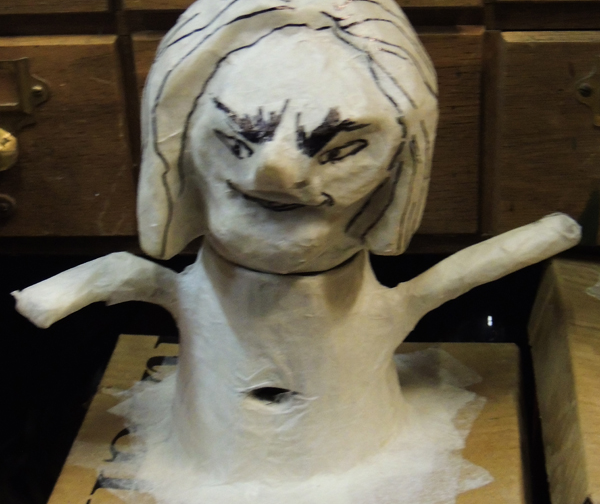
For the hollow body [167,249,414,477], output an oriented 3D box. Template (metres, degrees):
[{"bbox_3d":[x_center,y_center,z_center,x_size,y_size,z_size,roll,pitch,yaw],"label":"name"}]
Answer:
[{"bbox_3d":[-0.001,0.032,0.508,0.092,0.078,0.086,0,25,6],"label":"hollow body"}]

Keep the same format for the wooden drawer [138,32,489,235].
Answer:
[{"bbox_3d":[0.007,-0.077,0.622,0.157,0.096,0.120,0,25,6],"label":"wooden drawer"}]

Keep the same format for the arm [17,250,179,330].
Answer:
[{"bbox_3d":[-0.081,0.015,0.504,0.066,0.022,0.024,-3,25,-2],"label":"arm"}]

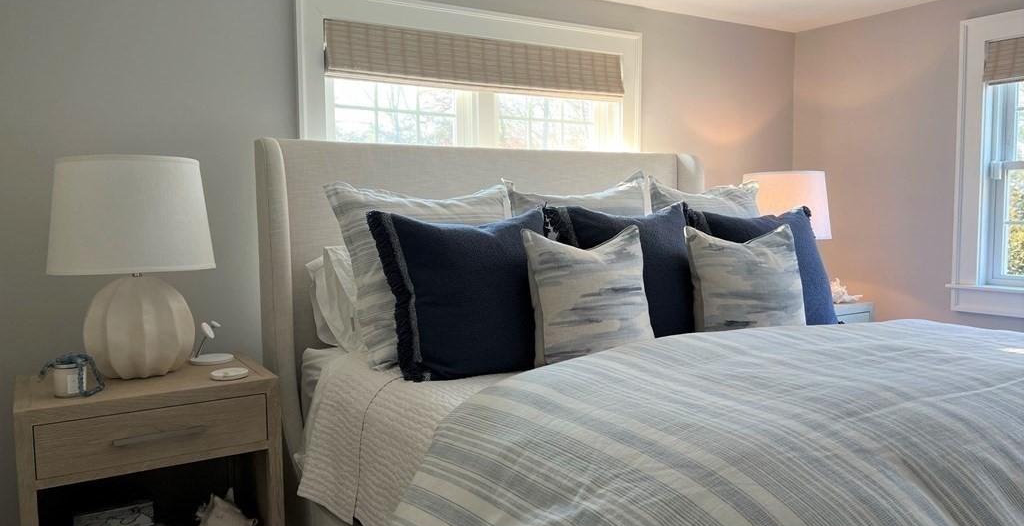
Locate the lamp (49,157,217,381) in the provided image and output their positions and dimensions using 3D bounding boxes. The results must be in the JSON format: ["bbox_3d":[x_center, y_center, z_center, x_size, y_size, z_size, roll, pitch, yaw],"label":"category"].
[{"bbox_3d":[-1.146,0.015,2.339,0.455,0.652,0.455,-4,5,-33],"label":"lamp"}]

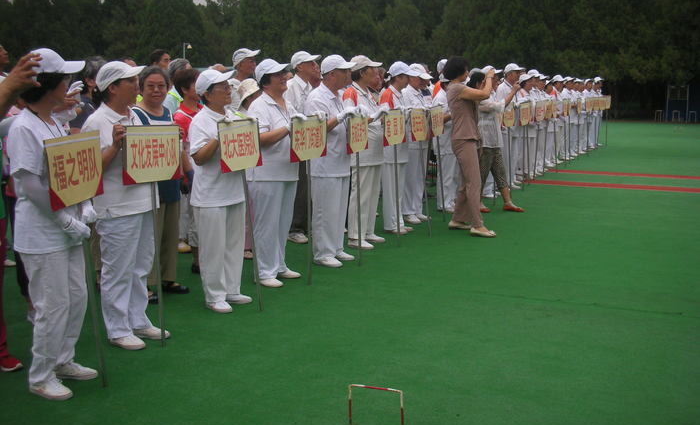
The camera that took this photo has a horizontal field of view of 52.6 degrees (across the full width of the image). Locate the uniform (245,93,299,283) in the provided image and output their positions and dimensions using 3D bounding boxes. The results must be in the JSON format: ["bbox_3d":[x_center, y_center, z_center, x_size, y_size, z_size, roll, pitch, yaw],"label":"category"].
[{"bbox_3d":[-0.583,-0.191,5.263,0.370,1.370,0.500,3,11,27],"label":"uniform"}]

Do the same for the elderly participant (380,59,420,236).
[{"bbox_3d":[0.479,-0.634,6.983,0.430,1.670,0.500,5,11,32],"label":"elderly participant"}]

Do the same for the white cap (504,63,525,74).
[{"bbox_3d":[2.290,-2.005,9.853,0.280,0.150,0.190,4,11,28],"label":"white cap"}]

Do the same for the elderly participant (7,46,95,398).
[{"bbox_3d":[-1.425,0.042,3.426,0.460,1.630,0.500,3,11,25],"label":"elderly participant"}]

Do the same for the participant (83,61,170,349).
[{"bbox_3d":[-1.236,-0.042,3.989,0.390,1.582,0.500,4,11,23],"label":"participant"}]

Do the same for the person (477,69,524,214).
[{"bbox_3d":[1.705,-0.809,8.052,0.550,1.623,0.480,1,10,8],"label":"person"}]

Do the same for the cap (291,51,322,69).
[{"bbox_3d":[-0.409,-1.402,6.507,0.280,0.155,0.190,-3,8,27],"label":"cap"}]

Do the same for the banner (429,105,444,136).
[{"bbox_3d":[0.905,-0.946,7.360,0.025,0.320,0.400,5,11,26],"label":"banner"}]

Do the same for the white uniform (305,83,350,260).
[{"bbox_3d":[-0.169,-0.348,5.827,0.340,1.421,0.480,5,11,26],"label":"white uniform"}]

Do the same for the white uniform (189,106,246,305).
[{"bbox_3d":[-0.849,-0.053,4.638,0.330,1.270,0.460,5,11,25],"label":"white uniform"}]

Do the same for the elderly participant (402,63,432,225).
[{"bbox_3d":[0.725,-0.732,7.523,0.370,1.668,0.470,5,11,26],"label":"elderly participant"}]

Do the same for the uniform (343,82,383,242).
[{"bbox_3d":[0.131,-0.462,6.450,0.340,1.422,0.470,5,11,26],"label":"uniform"}]

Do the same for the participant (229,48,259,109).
[{"bbox_3d":[-0.917,-0.581,6.495,0.400,1.800,0.520,4,11,28],"label":"participant"}]

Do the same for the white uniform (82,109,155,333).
[{"bbox_3d":[-1.292,0.053,4.026,0.380,1.340,0.500,4,11,28],"label":"white uniform"}]

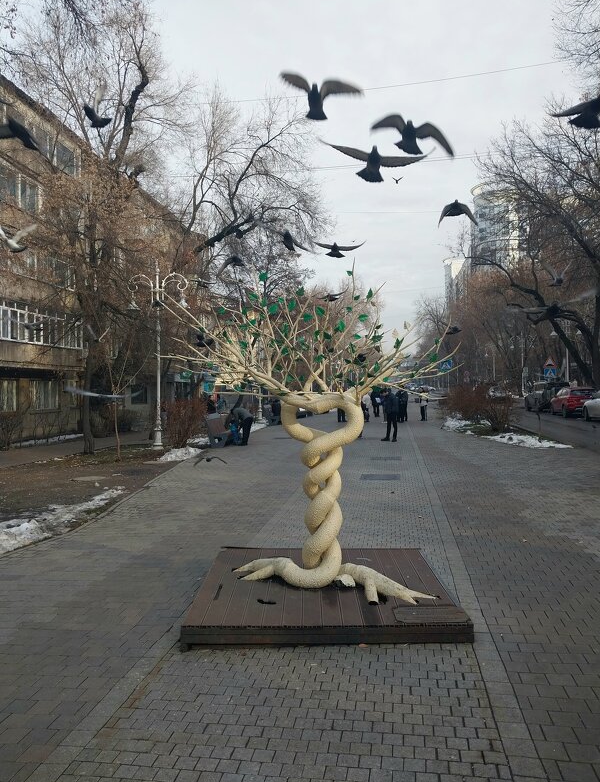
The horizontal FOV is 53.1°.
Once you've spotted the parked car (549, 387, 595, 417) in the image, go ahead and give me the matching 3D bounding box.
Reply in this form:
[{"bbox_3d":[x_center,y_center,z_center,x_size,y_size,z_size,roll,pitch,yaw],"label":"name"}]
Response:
[{"bbox_3d":[16.800,0.730,36.900,1.820,1.680,4.400,0,0,10],"label":"parked car"}]

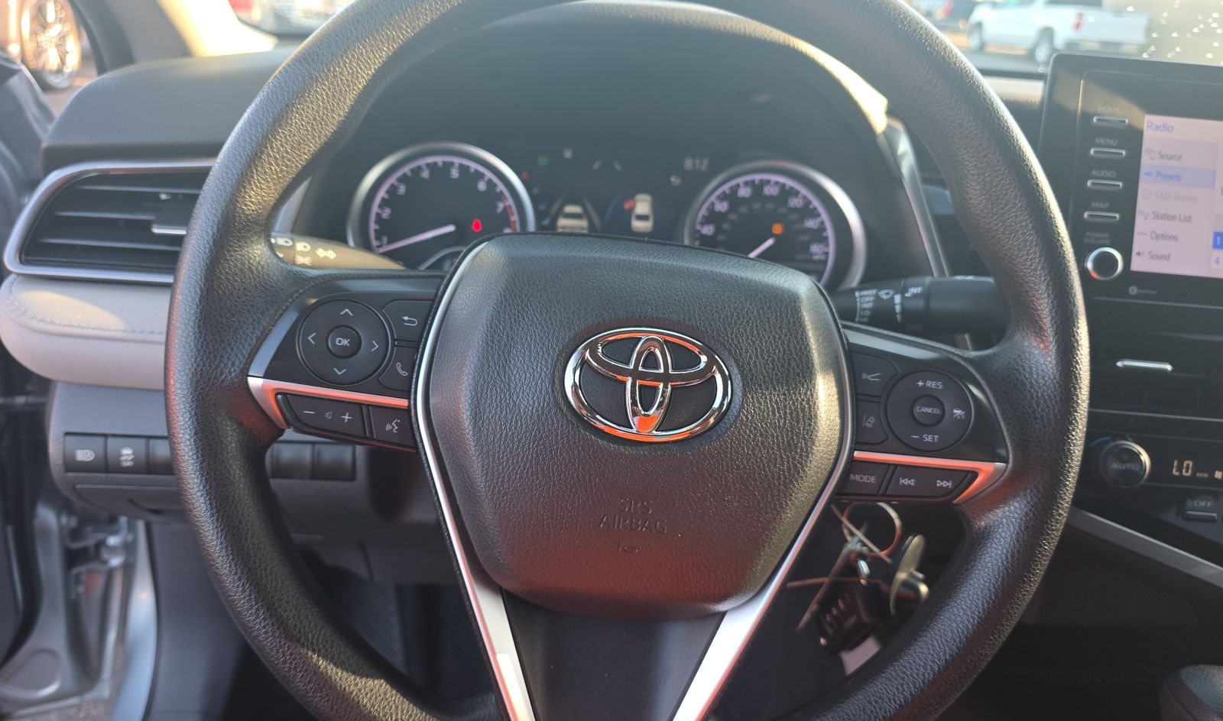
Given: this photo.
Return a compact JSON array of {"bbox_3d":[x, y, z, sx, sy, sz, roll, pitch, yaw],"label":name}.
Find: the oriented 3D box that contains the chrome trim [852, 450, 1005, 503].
[{"bbox_3d":[0.136,0.049,0.350,0.064,0.019,0.011,6,2,3],"label":"chrome trim"}]

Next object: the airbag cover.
[{"bbox_3d":[0.010,0.027,0.350,0.174,0.164,0.046,7,1,-5],"label":"airbag cover"}]

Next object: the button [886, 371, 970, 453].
[{"bbox_3d":[0.135,0.021,0.349,0.036,0.035,0.008,6,2,3],"label":"button"}]

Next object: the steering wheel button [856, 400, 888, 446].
[{"bbox_3d":[0.112,0.026,0.351,0.013,0.018,0.007,6,2,3],"label":"steering wheel button"}]

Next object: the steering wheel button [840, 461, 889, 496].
[{"bbox_3d":[0.109,0.050,0.351,0.021,0.013,0.007,6,2,3],"label":"steering wheel button"}]

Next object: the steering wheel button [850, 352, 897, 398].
[{"bbox_3d":[0.113,0.006,0.351,0.019,0.018,0.007,6,2,3],"label":"steering wheel button"}]

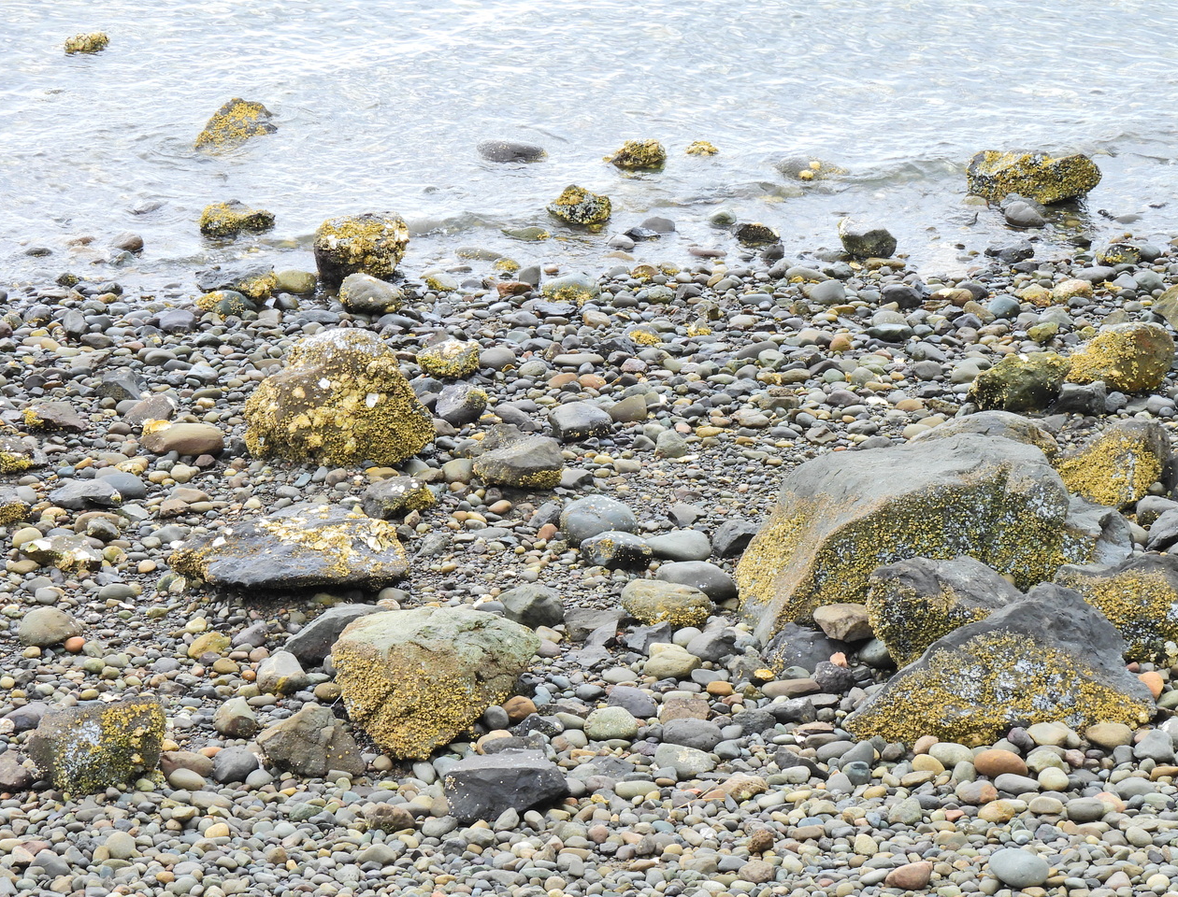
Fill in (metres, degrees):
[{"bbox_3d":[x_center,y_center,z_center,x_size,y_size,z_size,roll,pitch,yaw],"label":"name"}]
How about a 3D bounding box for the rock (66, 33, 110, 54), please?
[{"bbox_3d":[-2.042,-1.641,23.883,0.182,0.091,0.137,0,18,0],"label":"rock"}]

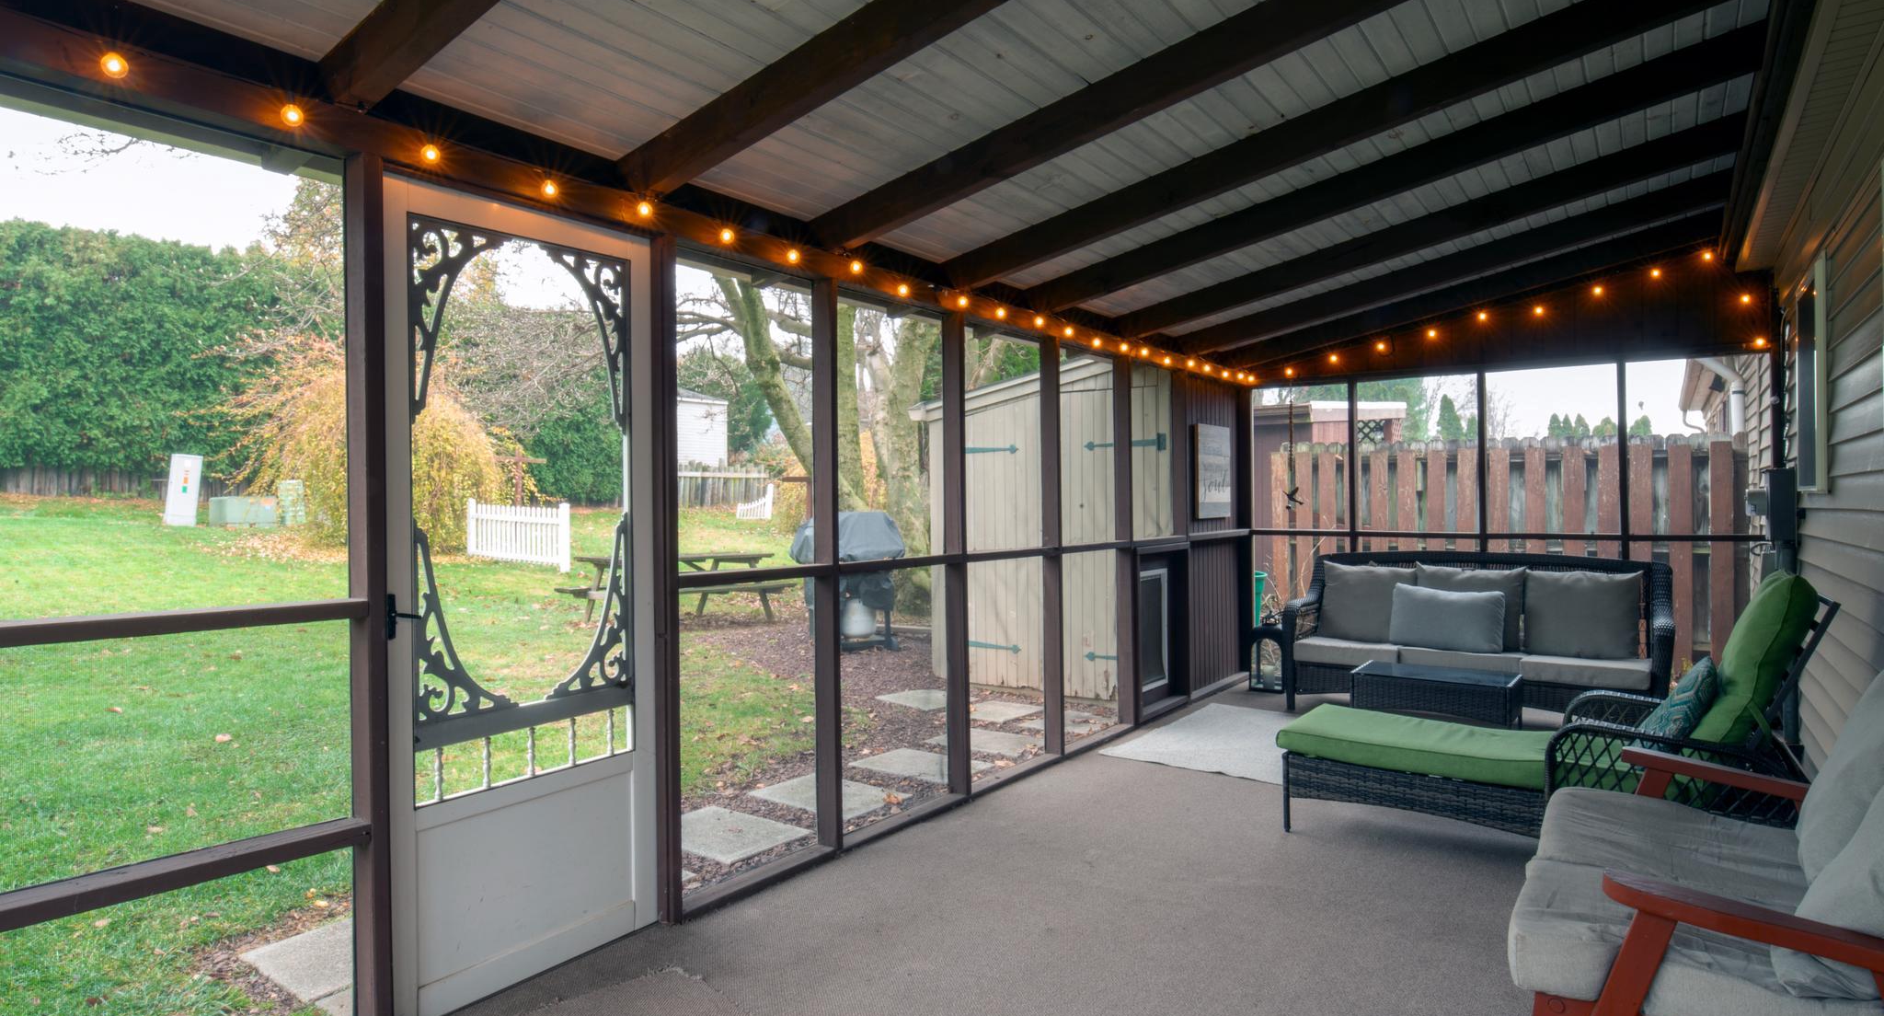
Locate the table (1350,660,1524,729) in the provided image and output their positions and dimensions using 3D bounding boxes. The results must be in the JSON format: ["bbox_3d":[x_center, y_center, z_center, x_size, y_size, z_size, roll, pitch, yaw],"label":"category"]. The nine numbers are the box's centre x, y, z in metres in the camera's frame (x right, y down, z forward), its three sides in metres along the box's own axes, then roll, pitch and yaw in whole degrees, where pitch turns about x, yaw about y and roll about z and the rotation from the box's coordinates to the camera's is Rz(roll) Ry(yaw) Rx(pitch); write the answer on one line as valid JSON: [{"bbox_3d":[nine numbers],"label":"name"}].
[{"bbox_3d":[2.514,1.028,5.061,0.732,0.379,0.394,0,0,36],"label":"table"}]

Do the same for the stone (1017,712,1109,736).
[{"bbox_3d":[0.788,1.346,6.133,0.418,0.050,0.473,0,0,36],"label":"stone"}]

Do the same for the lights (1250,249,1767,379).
[{"bbox_3d":[3.271,-1.134,6.022,2.680,0.530,0.100,0,0,36],"label":"lights"}]

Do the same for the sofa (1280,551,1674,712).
[{"bbox_3d":[3.068,0.741,5.760,1.899,0.939,0.828,0,0,36],"label":"sofa"}]

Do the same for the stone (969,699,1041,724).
[{"bbox_3d":[0.347,1.348,6.470,0.429,0.050,0.547,0,0,36],"label":"stone"}]

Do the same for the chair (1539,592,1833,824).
[{"bbox_3d":[2.428,0.738,3.362,0.866,0.973,0.753,0,0,36],"label":"chair"}]

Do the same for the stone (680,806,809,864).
[{"bbox_3d":[-0.910,1.357,4.080,0.610,0.050,0.442,0,0,36],"label":"stone"}]

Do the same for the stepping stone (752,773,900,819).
[{"bbox_3d":[-0.521,1.352,4.600,0.632,0.050,0.442,0,0,36],"label":"stepping stone"}]

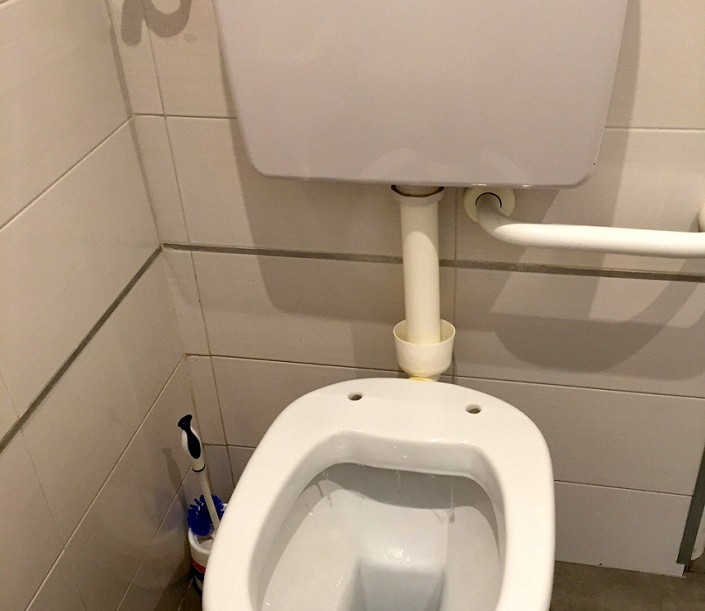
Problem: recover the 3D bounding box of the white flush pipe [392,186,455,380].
[{"bbox_3d":[0.092,-0.030,1.023,0.084,0.335,0.084,4,34,11],"label":"white flush pipe"}]

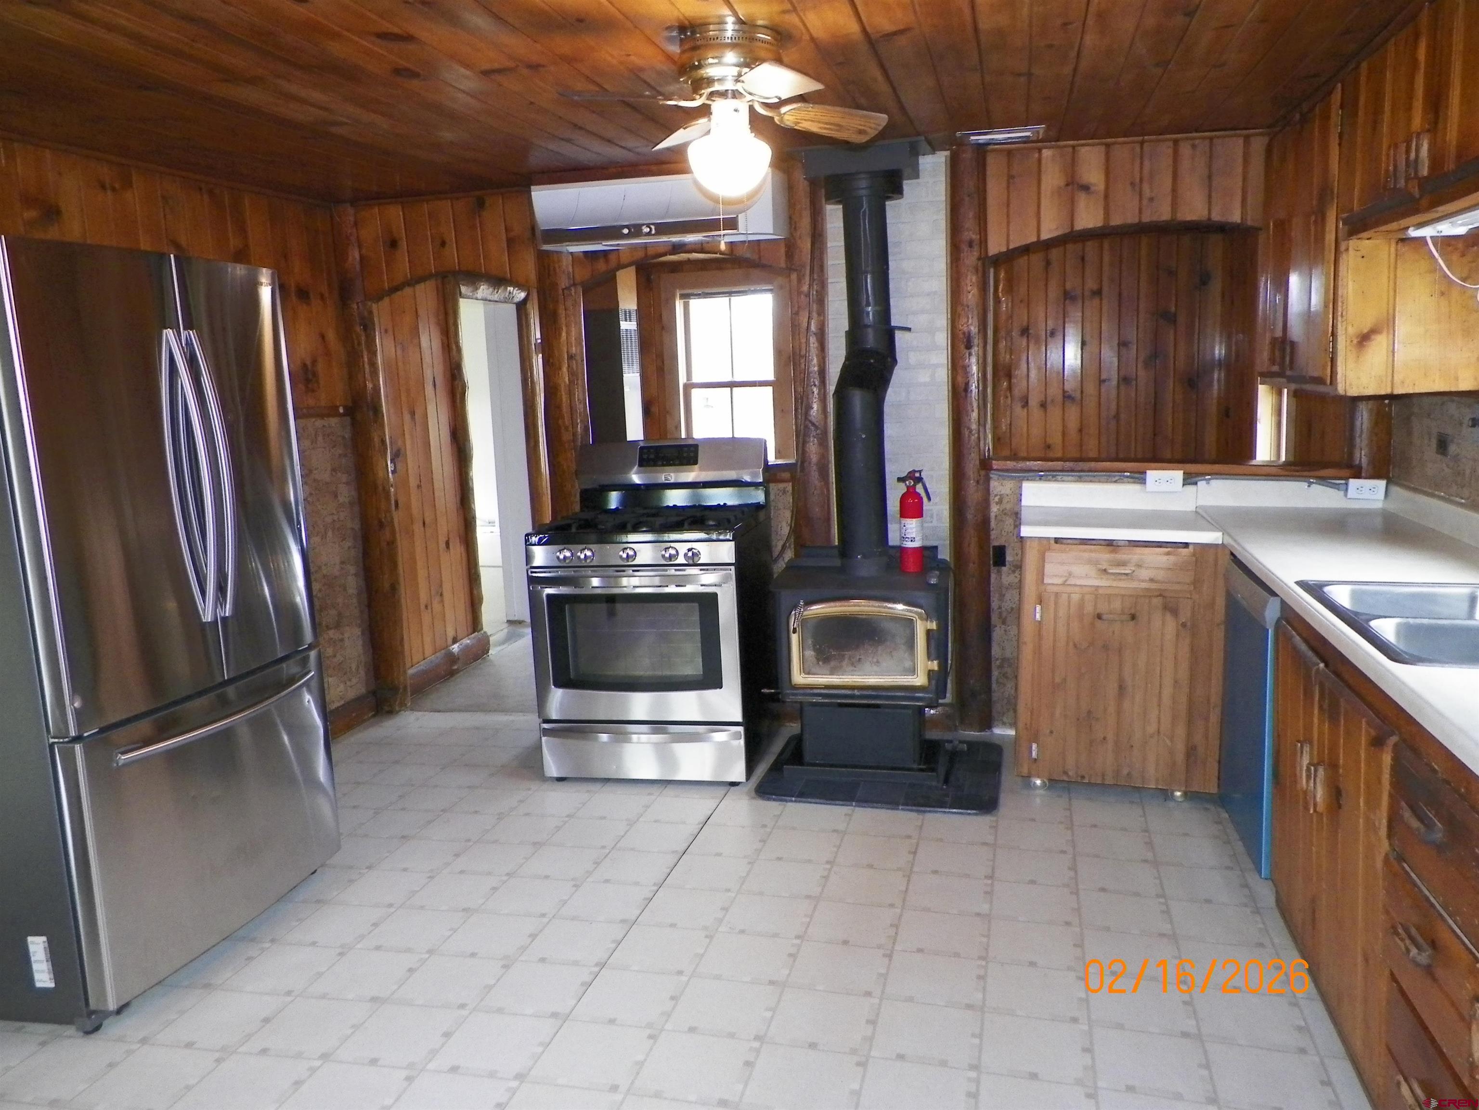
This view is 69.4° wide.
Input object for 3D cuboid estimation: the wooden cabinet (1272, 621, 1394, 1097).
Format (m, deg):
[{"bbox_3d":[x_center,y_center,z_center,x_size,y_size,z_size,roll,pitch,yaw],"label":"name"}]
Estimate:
[{"bbox_3d":[1.623,0.608,2.406,0.575,0.763,0.962,1,9,15],"label":"wooden cabinet"}]

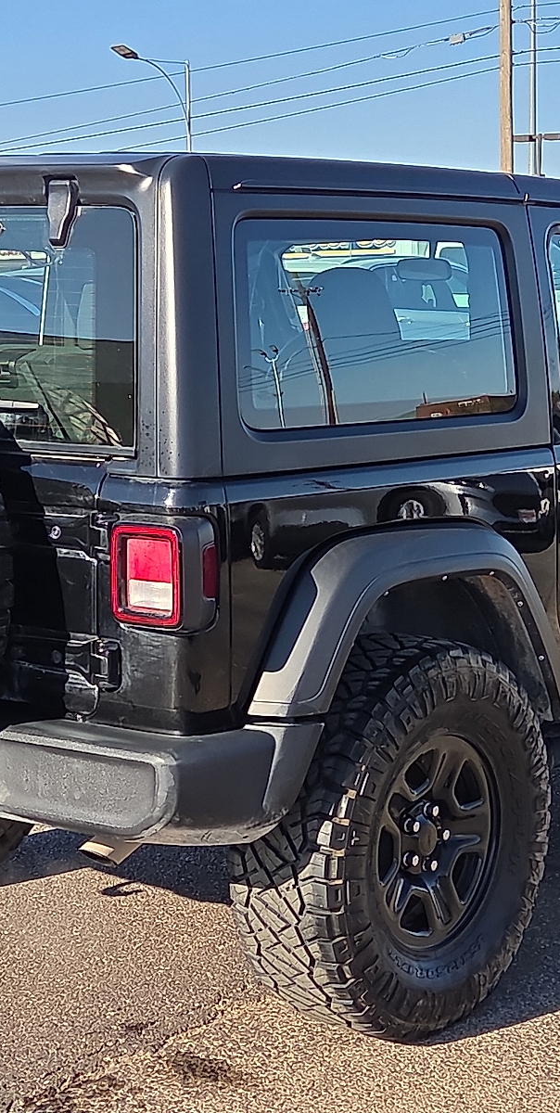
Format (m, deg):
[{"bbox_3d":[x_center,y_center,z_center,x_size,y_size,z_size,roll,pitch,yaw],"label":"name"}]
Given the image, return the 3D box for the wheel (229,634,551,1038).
[{"bbox_3d":[0.257,0.607,4.405,0.285,0.850,0.850,5,10,40],"label":"wheel"}]

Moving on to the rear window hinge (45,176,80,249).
[{"bbox_3d":[-0.429,-0.681,4.003,0.060,0.136,0.037,7,4,40],"label":"rear window hinge"}]

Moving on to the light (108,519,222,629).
[{"bbox_3d":[-0.217,0.028,3.761,0.195,0.200,0.105,6,10,39],"label":"light"}]

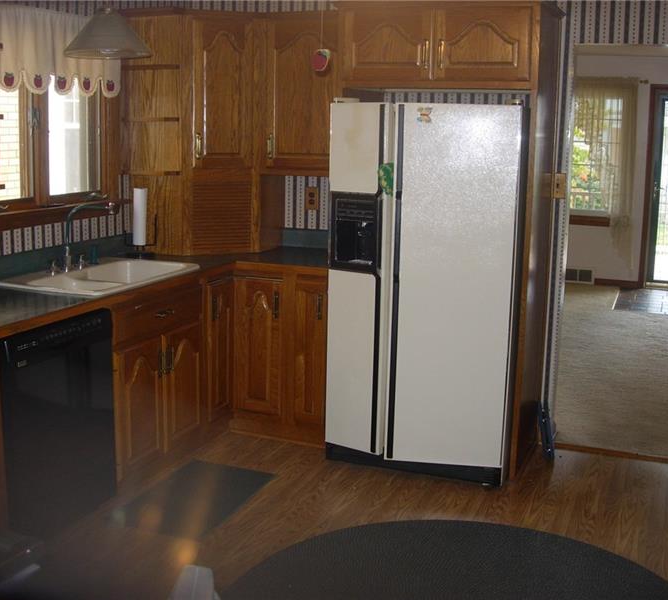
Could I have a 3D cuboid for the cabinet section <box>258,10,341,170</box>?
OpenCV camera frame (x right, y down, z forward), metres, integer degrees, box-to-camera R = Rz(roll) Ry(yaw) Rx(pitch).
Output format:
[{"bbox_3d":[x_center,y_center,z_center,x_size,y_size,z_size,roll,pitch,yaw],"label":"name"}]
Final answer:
[{"bbox_3d":[-0.136,-1.020,4.333,0.460,0.760,0.030,6,13,25],"label":"cabinet section"}]

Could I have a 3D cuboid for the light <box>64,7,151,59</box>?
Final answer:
[{"bbox_3d":[-0.959,-1.129,3.720,0.360,0.215,0.360,6,13,25],"label":"light"}]

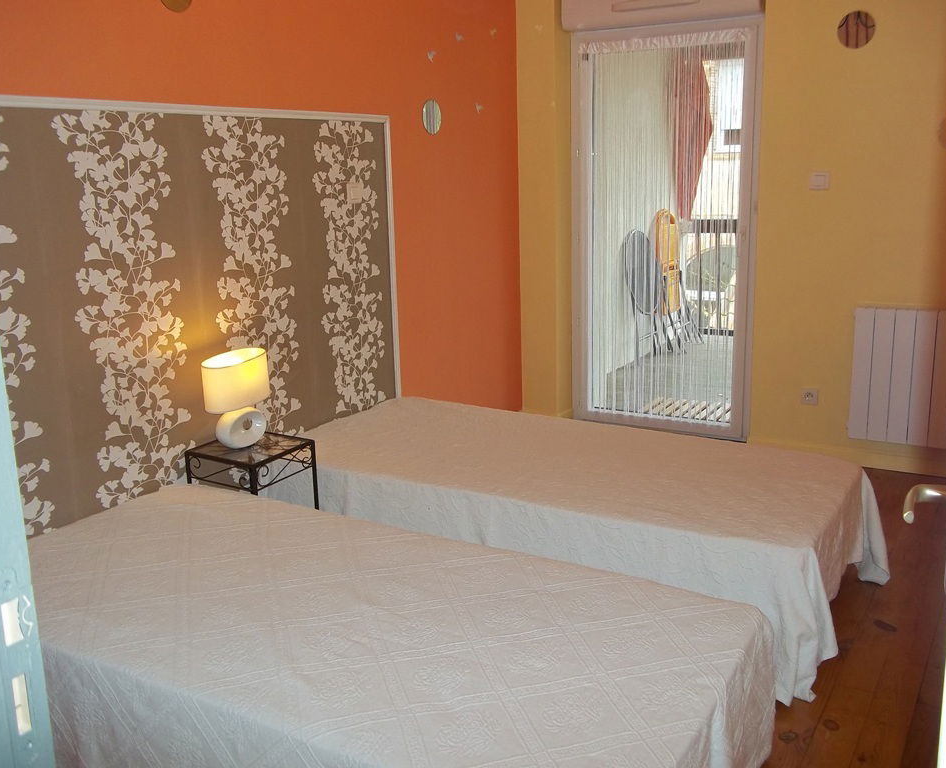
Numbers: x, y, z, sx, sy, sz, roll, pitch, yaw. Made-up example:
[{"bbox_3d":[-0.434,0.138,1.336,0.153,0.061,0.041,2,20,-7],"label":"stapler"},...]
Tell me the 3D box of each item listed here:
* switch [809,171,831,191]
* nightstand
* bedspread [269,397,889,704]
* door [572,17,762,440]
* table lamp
[{"bbox_3d":[1.514,-0.887,4.134,0.084,0.080,0.015,5,15,28],"label":"switch"},{"bbox_3d":[-0.685,0.469,2.999,0.303,0.564,0.291,5,15,28],"label":"nightstand"},{"bbox_3d":[0.282,0.449,3.164,1.878,0.475,0.934,5,15,28],"label":"bedspread"},{"bbox_3d":[0.917,-0.731,4.694,0.828,1.880,0.040,5,15,28],"label":"door"},{"bbox_3d":[-0.720,0.058,2.906,0.147,0.281,0.304,2,14,15],"label":"table lamp"}]

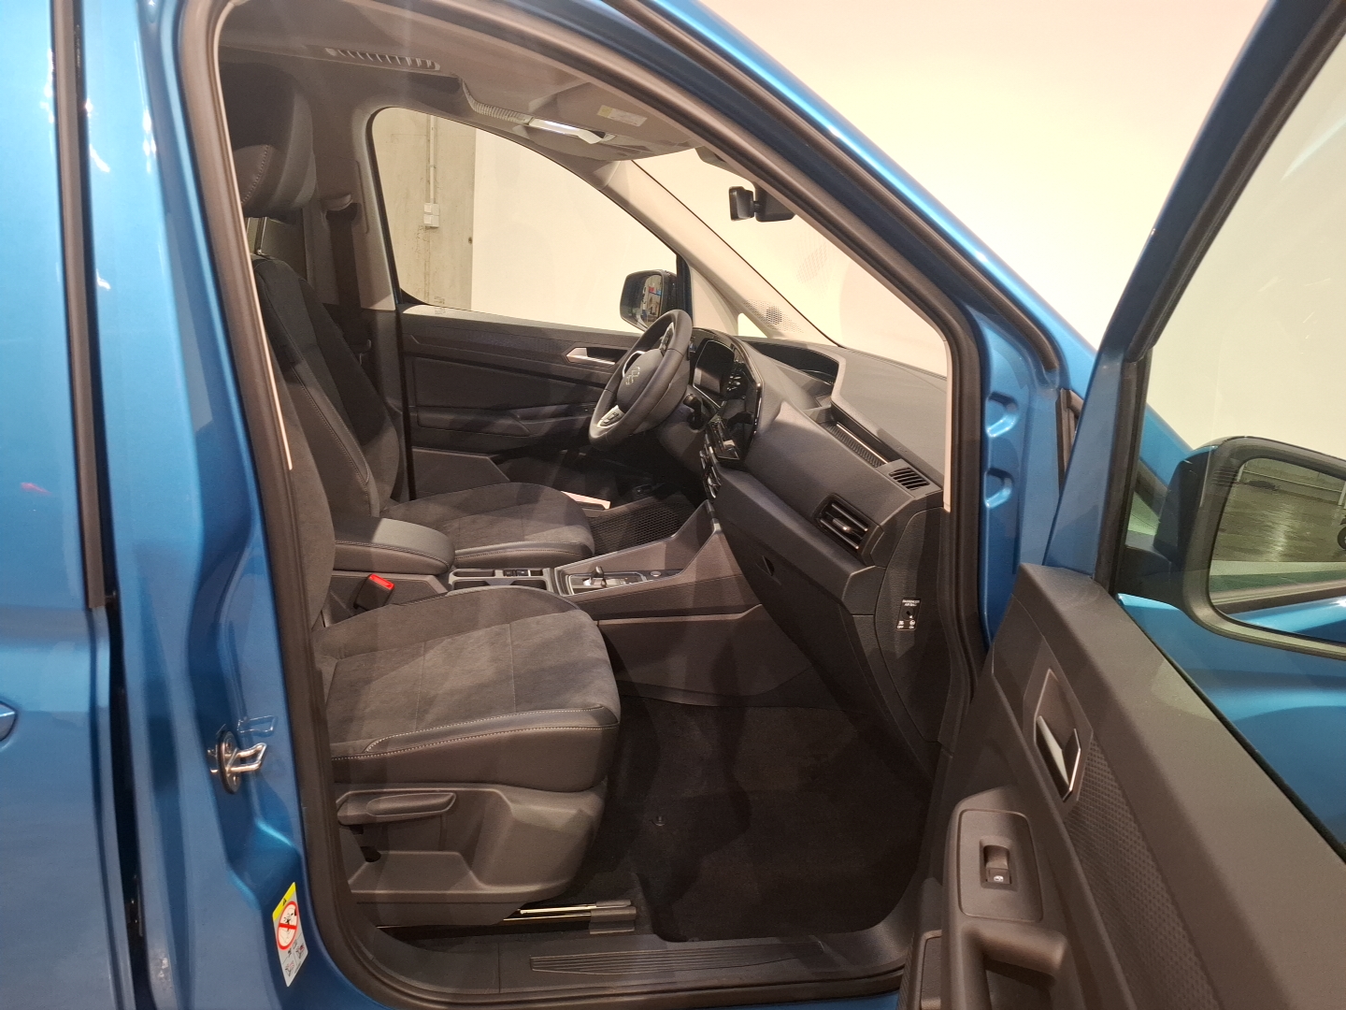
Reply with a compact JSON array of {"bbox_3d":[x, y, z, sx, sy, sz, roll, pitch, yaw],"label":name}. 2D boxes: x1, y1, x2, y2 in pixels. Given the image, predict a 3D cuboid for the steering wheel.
[{"bbox_3d":[-0.052,-0.272,2.062,0.110,0.370,0.370,32,8,-19],"label":"steering wheel"}]

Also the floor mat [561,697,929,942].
[{"bbox_3d":[0.147,0.523,1.546,0.670,0.090,0.520,3,16,-11],"label":"floor mat"}]

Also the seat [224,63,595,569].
[{"bbox_3d":[-0.553,-0.284,1.969,0.790,1.170,0.530,3,16,-11],"label":"seat"}]

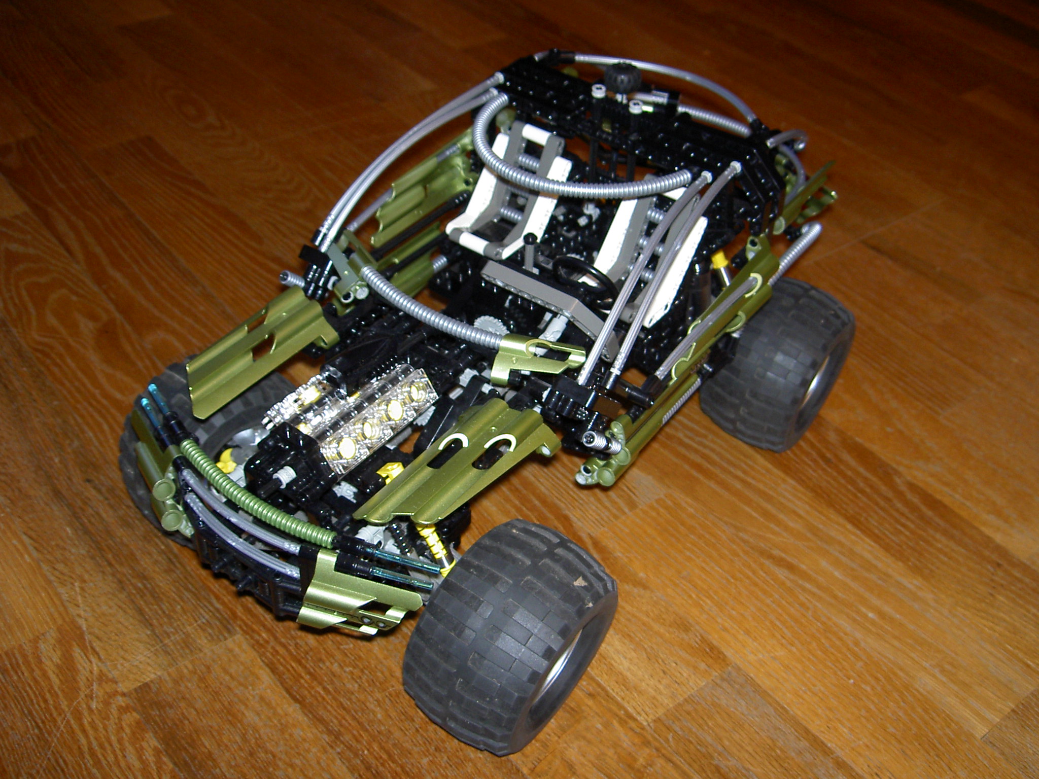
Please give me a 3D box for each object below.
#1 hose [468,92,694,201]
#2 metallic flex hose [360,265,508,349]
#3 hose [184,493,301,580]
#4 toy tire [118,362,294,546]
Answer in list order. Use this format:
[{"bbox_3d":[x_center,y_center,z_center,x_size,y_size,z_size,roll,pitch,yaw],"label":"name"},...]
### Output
[{"bbox_3d":[0.018,-0.108,0.541,0.114,0.009,0.063,28,46,25],"label":"hose"},{"bbox_3d":[-0.040,-0.037,0.566,0.106,0.008,0.022,27,44,24],"label":"metallic flex hose"},{"bbox_3d":[-0.112,0.059,0.464,0.068,0.006,0.012,28,46,25],"label":"hose"},{"bbox_3d":[-0.159,0.033,0.631,0.060,0.104,0.104,31,46,35],"label":"toy tire"}]

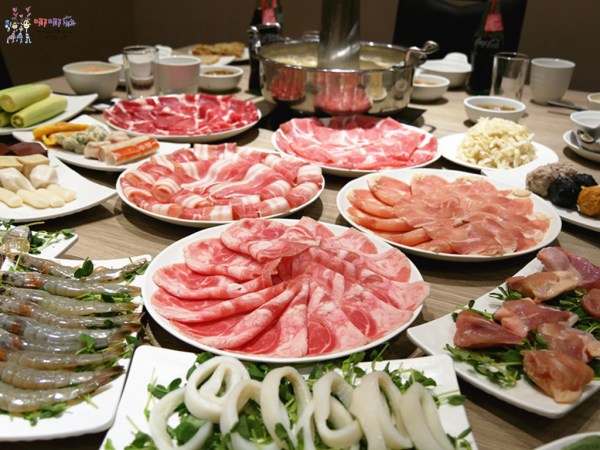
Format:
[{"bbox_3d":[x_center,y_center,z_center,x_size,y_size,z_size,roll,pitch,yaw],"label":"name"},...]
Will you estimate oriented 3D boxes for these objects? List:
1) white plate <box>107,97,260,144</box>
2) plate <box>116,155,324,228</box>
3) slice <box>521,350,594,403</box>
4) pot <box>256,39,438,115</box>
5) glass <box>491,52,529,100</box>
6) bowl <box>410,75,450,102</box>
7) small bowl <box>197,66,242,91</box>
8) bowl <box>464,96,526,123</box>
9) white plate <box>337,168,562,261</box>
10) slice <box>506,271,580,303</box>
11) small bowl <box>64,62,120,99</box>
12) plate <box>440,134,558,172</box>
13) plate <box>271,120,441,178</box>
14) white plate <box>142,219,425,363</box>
[{"bbox_3d":[-0.186,-0.168,1.065,0.250,0.026,0.250,2,25,-1],"label":"white plate"},{"bbox_3d":[-0.097,-0.041,0.810,0.250,0.027,0.250,1,25,-1],"label":"plate"},{"bbox_3d":[0.185,0.108,0.471,0.053,0.026,0.044,19,30,31],"label":"slice"},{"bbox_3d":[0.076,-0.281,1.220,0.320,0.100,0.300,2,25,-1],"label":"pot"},{"bbox_3d":[0.409,-0.288,1.300,0.066,0.086,0.066,2,25,0],"label":"glass"},{"bbox_3d":[0.245,-0.271,1.311,0.102,0.038,0.102,2,25,0],"label":"bowl"},{"bbox_3d":[-0.164,-0.297,1.341,0.101,0.037,0.101,1,25,-1],"label":"small bowl"},{"bbox_3d":[0.341,-0.198,1.160,0.106,0.036,0.106,2,25,0],"label":"bowl"},{"bbox_3d":[0.166,-0.009,0.759,0.250,0.027,0.250,1,25,-1],"label":"white plate"},{"bbox_3d":[0.217,0.055,0.588,0.066,0.020,0.042,2,25,0],"label":"slice"},{"bbox_3d":[-0.392,-0.272,1.254,0.107,0.054,0.107,1,25,-1],"label":"small bowl"},{"bbox_3d":[0.287,-0.100,0.962,0.170,0.022,0.170,2,25,0],"label":"plate"},{"bbox_3d":[0.082,-0.113,0.976,0.250,0.027,0.250,1,25,-1],"label":"plate"},{"bbox_3d":[-0.014,0.057,0.600,0.250,0.026,0.250,2,25,-1],"label":"white plate"}]

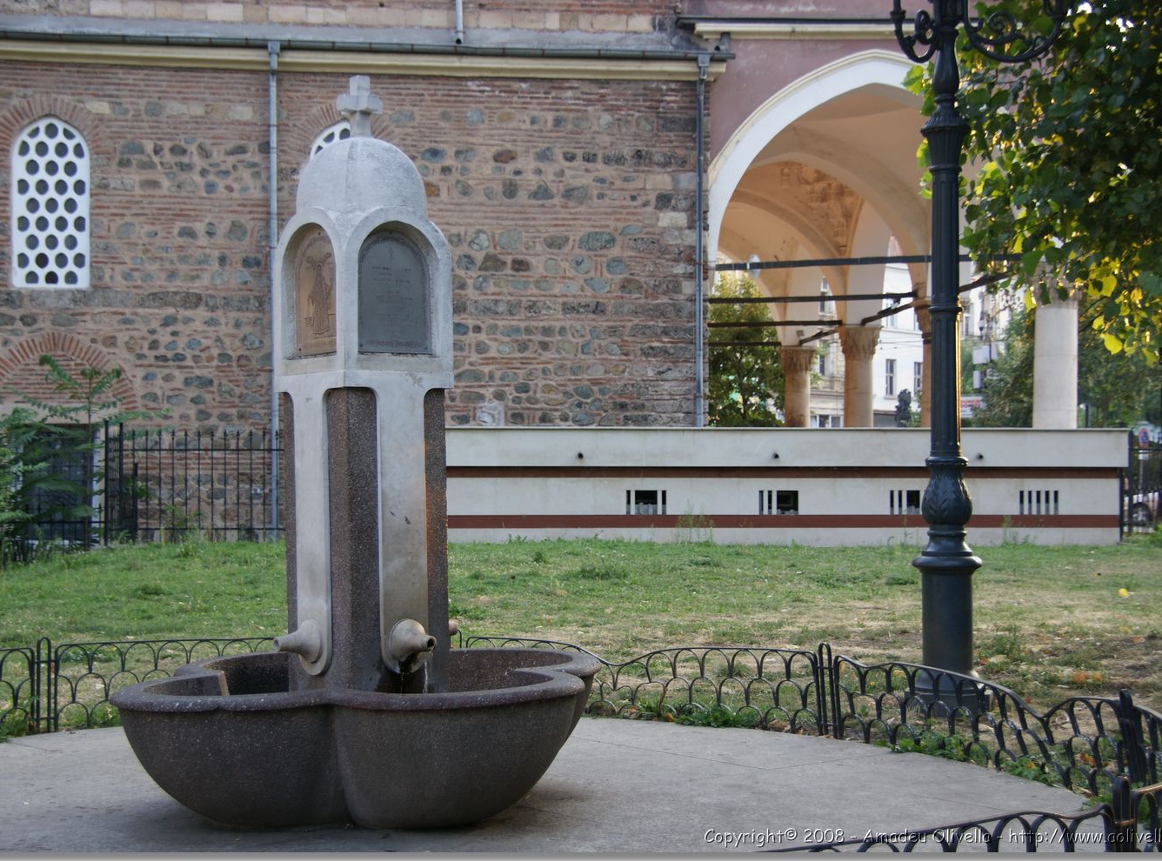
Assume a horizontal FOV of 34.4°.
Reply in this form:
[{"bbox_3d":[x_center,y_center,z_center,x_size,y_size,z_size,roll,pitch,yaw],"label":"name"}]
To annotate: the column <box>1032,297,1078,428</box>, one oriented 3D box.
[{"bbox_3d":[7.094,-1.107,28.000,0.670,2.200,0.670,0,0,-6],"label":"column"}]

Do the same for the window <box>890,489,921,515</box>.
[{"bbox_3d":[4.681,1.021,26.700,0.570,0.360,0.100,0,0,-6],"label":"window"}]

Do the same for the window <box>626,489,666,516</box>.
[{"bbox_3d":[0.923,1.010,26.300,0.570,0.360,0.100,0,0,-6],"label":"window"}]

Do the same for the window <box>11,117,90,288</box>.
[{"bbox_3d":[-7.522,-3.229,26.600,1.120,2.430,0.160,0,0,-6],"label":"window"}]

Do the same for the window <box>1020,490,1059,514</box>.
[{"bbox_3d":[6.581,1.033,26.900,0.570,0.360,0.100,0,0,-6],"label":"window"}]

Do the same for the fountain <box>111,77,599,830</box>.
[{"bbox_3d":[-0.986,0.029,8.500,2.350,3.260,2.350,0,0,-41],"label":"fountain"}]

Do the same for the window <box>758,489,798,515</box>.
[{"bbox_3d":[2.793,1.018,26.500,0.570,0.360,0.100,0,0,-6],"label":"window"}]

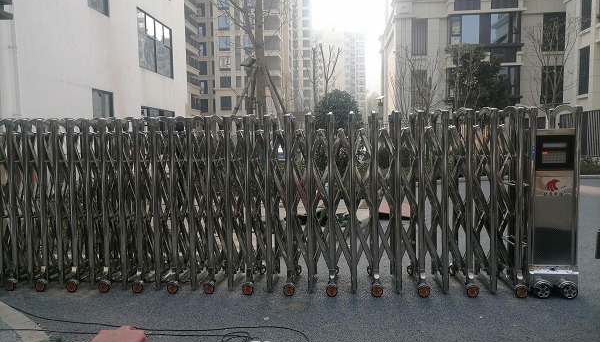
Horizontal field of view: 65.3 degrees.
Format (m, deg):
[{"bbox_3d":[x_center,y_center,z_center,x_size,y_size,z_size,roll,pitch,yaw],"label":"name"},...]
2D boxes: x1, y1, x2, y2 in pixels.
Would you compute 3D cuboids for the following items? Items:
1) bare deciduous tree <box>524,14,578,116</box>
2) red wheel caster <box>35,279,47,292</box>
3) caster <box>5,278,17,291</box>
[{"bbox_3d":[8.367,-2.548,15.717,1.850,5.300,1.750,-1,4,5],"label":"bare deciduous tree"},{"bbox_3d":[-2.440,1.081,4.400,0.106,0.112,0.055,-1,4,5],"label":"red wheel caster"},{"bbox_3d":[-2.739,1.079,4.428,0.106,0.112,0.055,-1,4,5],"label":"caster"}]

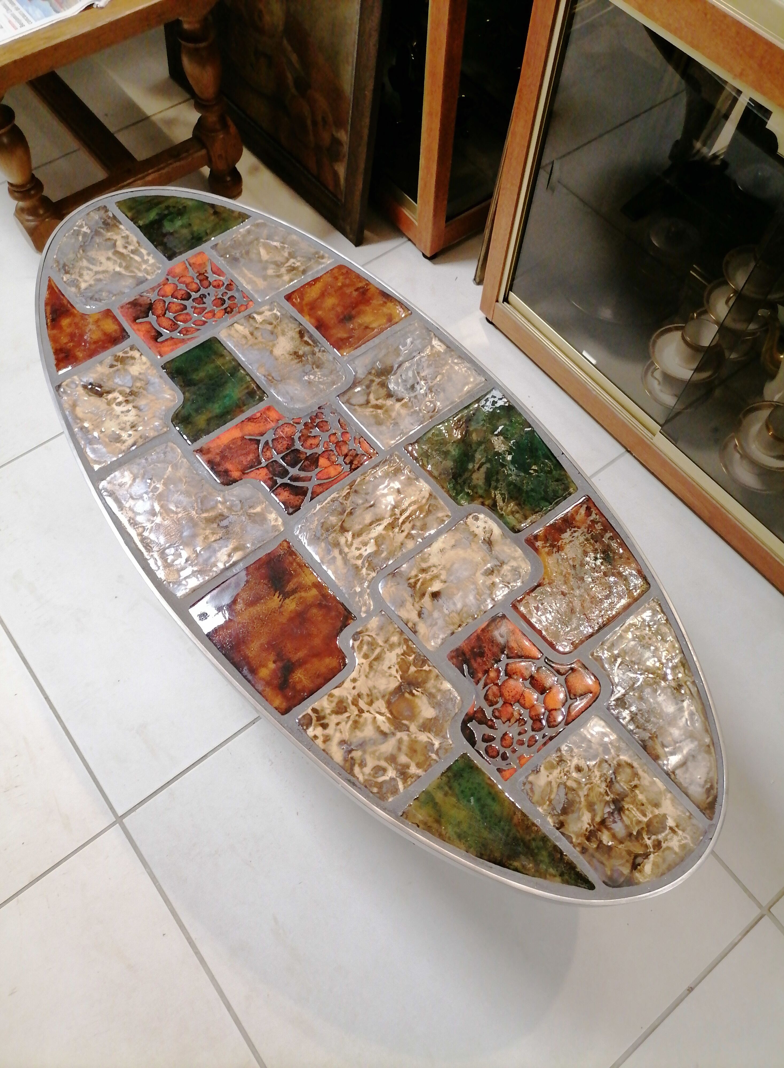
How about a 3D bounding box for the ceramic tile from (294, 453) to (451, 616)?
[{"bbox_3d":[-0.012,-0.001,0.867,0.153,0.015,0.135,-34,69,-17],"label":"ceramic tile"}]

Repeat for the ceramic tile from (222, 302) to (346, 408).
[{"bbox_3d":[-0.133,-0.218,0.995,0.089,0.014,0.159,-35,68,-16],"label":"ceramic tile"}]

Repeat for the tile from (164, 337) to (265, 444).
[{"bbox_3d":[-0.224,-0.171,0.961,0.108,0.013,0.118,-34,69,-16],"label":"tile"}]

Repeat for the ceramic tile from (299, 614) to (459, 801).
[{"bbox_3d":[-0.014,0.176,0.804,0.142,0.012,0.155,-36,69,-18],"label":"ceramic tile"}]

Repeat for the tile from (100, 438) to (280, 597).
[{"bbox_3d":[-0.224,-0.028,0.890,0.142,0.013,0.176,-34,69,-16],"label":"tile"}]

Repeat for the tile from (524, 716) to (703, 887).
[{"bbox_3d":[0.202,0.258,0.746,0.106,0.014,0.141,-35,68,-16],"label":"tile"}]

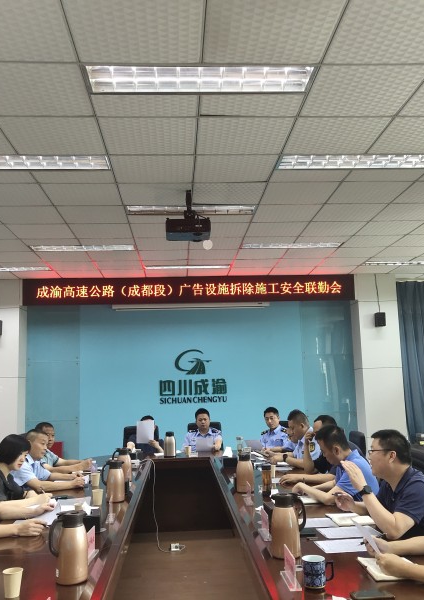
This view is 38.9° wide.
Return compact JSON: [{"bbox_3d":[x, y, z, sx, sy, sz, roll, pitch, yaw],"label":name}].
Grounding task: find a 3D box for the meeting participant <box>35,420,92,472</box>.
[{"bbox_3d":[-1.408,1.725,5.245,0.750,1.270,0.500,-1,-8,-6],"label":"meeting participant"}]

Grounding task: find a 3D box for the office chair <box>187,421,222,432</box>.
[{"bbox_3d":[-0.065,2.117,7.504,0.580,1.100,0.630,-1,-8,-3],"label":"office chair"}]

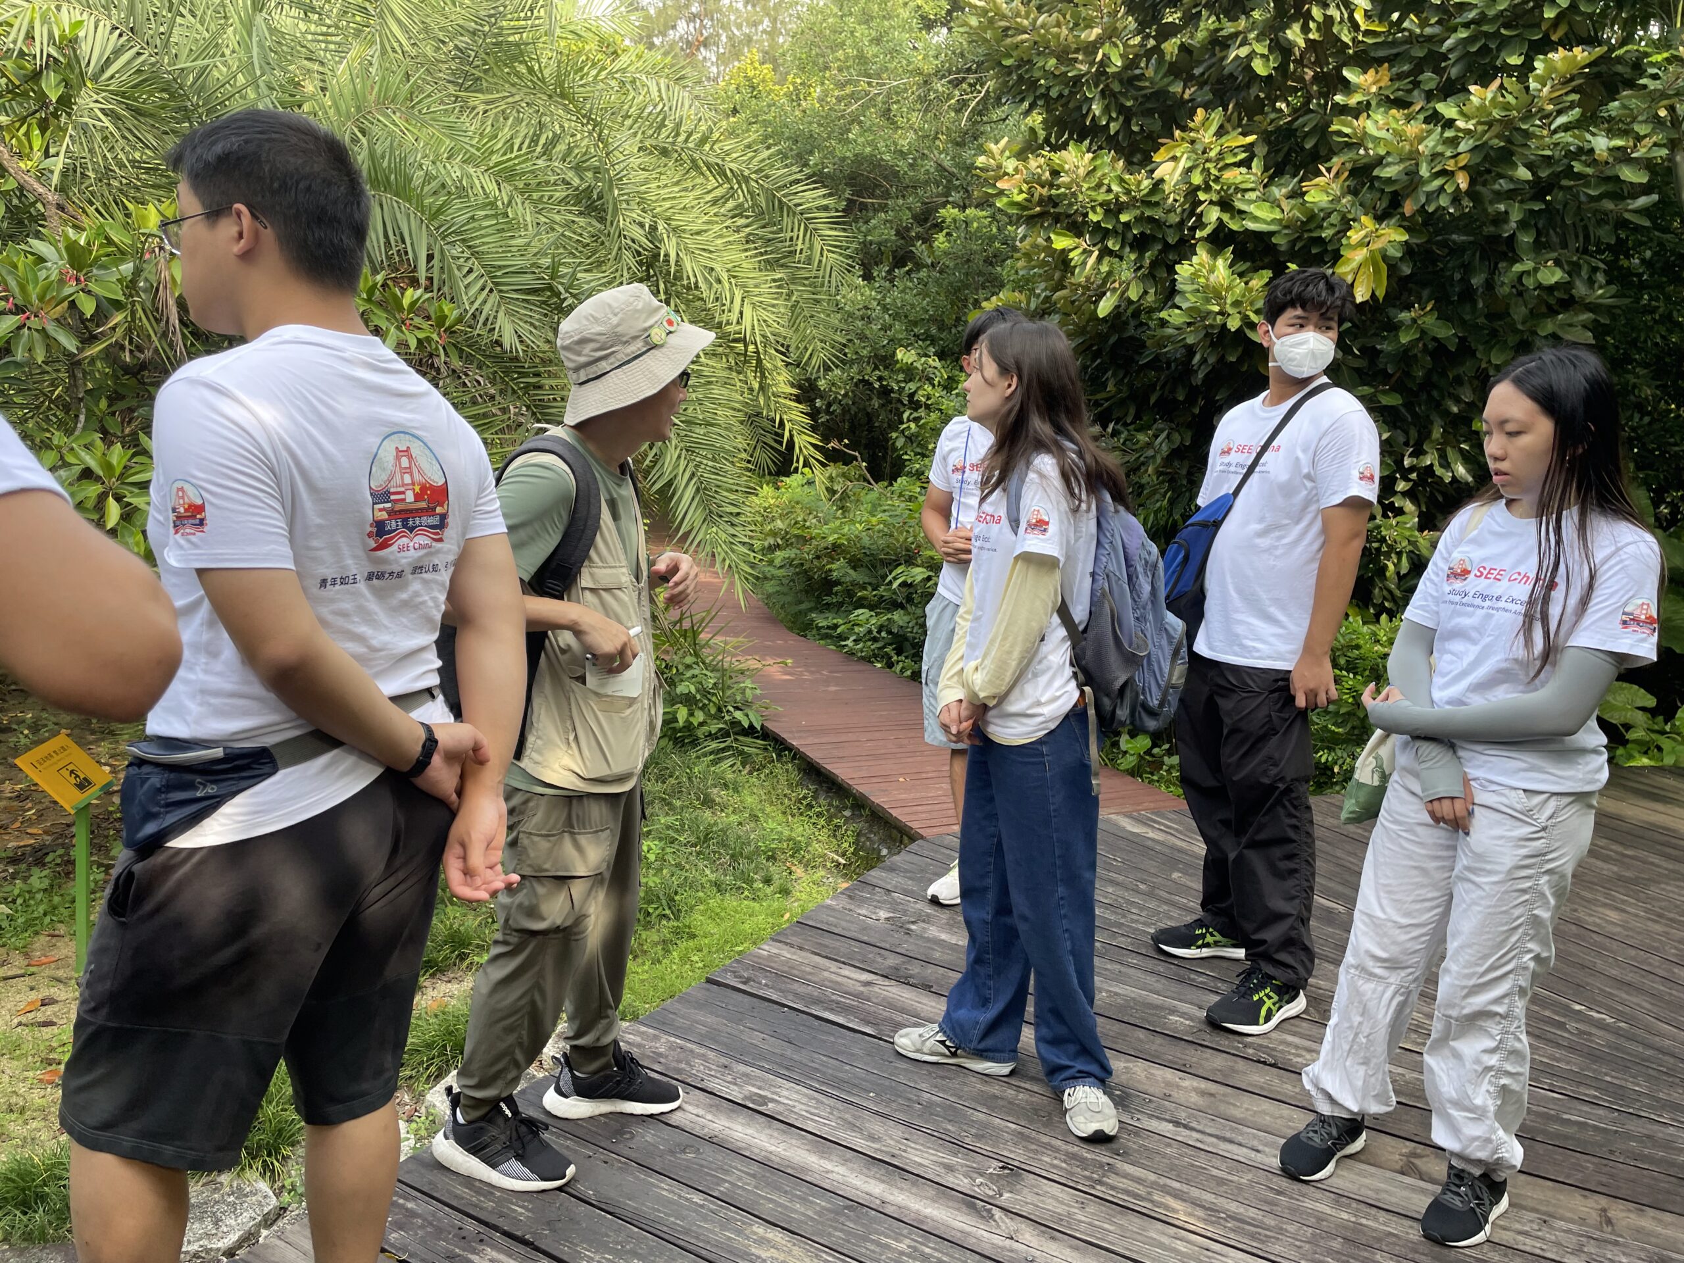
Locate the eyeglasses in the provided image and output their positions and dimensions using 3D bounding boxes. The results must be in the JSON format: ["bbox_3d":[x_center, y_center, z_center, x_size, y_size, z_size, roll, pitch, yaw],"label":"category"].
[{"bbox_3d":[-0.630,-0.429,1.377,0.142,0.048,0.140,-1,12,17],"label":"eyeglasses"}]

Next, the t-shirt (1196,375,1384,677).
[{"bbox_3d":[1.053,-0.245,2.986,0.290,0.700,0.540,-3,15,-23],"label":"t-shirt"}]

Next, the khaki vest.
[{"bbox_3d":[-0.459,-0.028,2.285,0.290,0.670,0.420,8,15,20],"label":"khaki vest"}]

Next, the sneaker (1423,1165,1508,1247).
[{"bbox_3d":[1.223,1.091,2.465,0.267,0.107,0.100,-6,16,-42],"label":"sneaker"}]

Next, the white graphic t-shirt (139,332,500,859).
[{"bbox_3d":[-0.678,-0.061,1.705,0.300,0.670,0.470,11,14,29],"label":"white graphic t-shirt"}]

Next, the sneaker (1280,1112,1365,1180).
[{"bbox_3d":[0.995,1.025,2.589,0.262,0.110,0.098,-9,18,-39],"label":"sneaker"}]

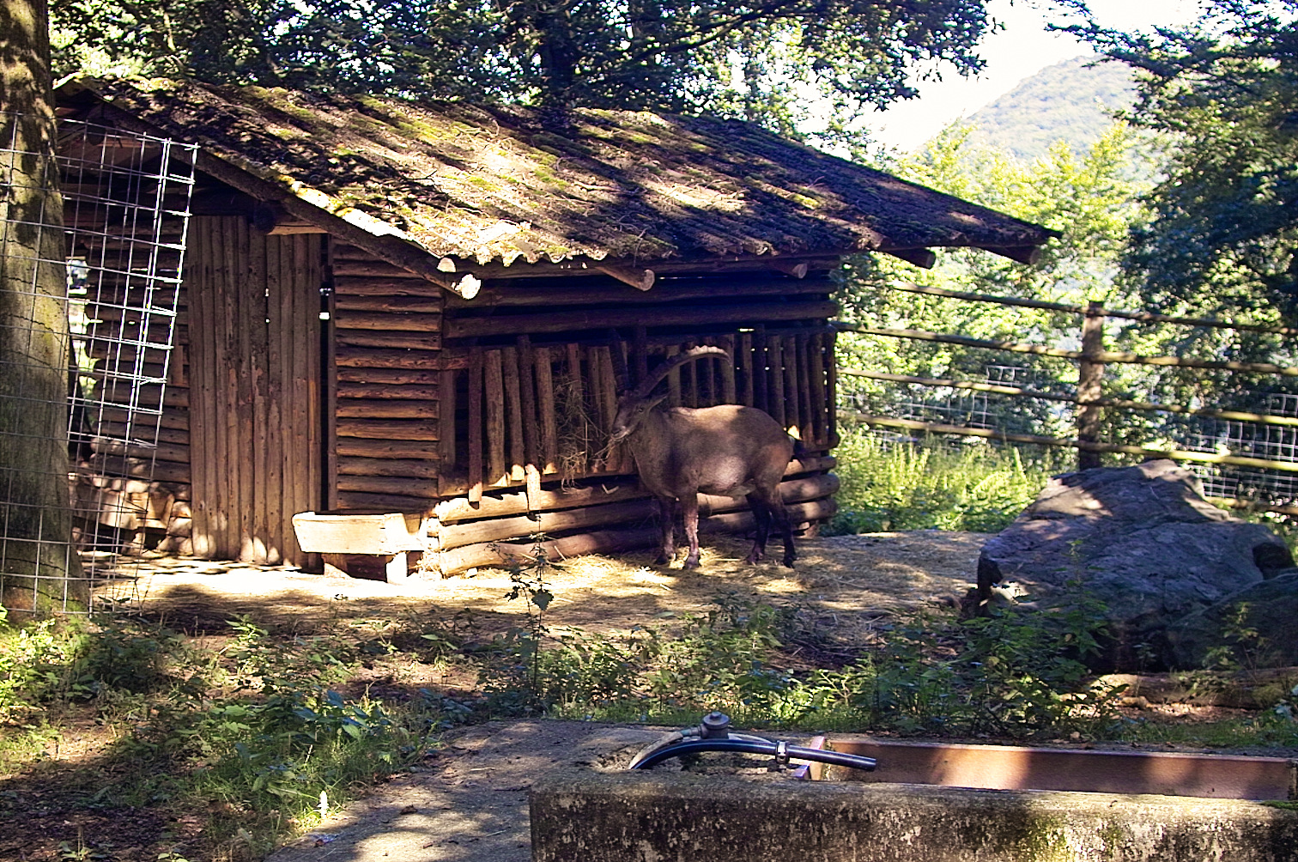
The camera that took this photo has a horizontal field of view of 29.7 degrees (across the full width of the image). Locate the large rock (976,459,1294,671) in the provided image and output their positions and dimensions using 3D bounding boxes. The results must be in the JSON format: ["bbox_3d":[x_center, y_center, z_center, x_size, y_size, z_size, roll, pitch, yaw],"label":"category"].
[{"bbox_3d":[2.260,0.583,11.635,1.450,0.800,1.350,0,5,5],"label":"large rock"}]

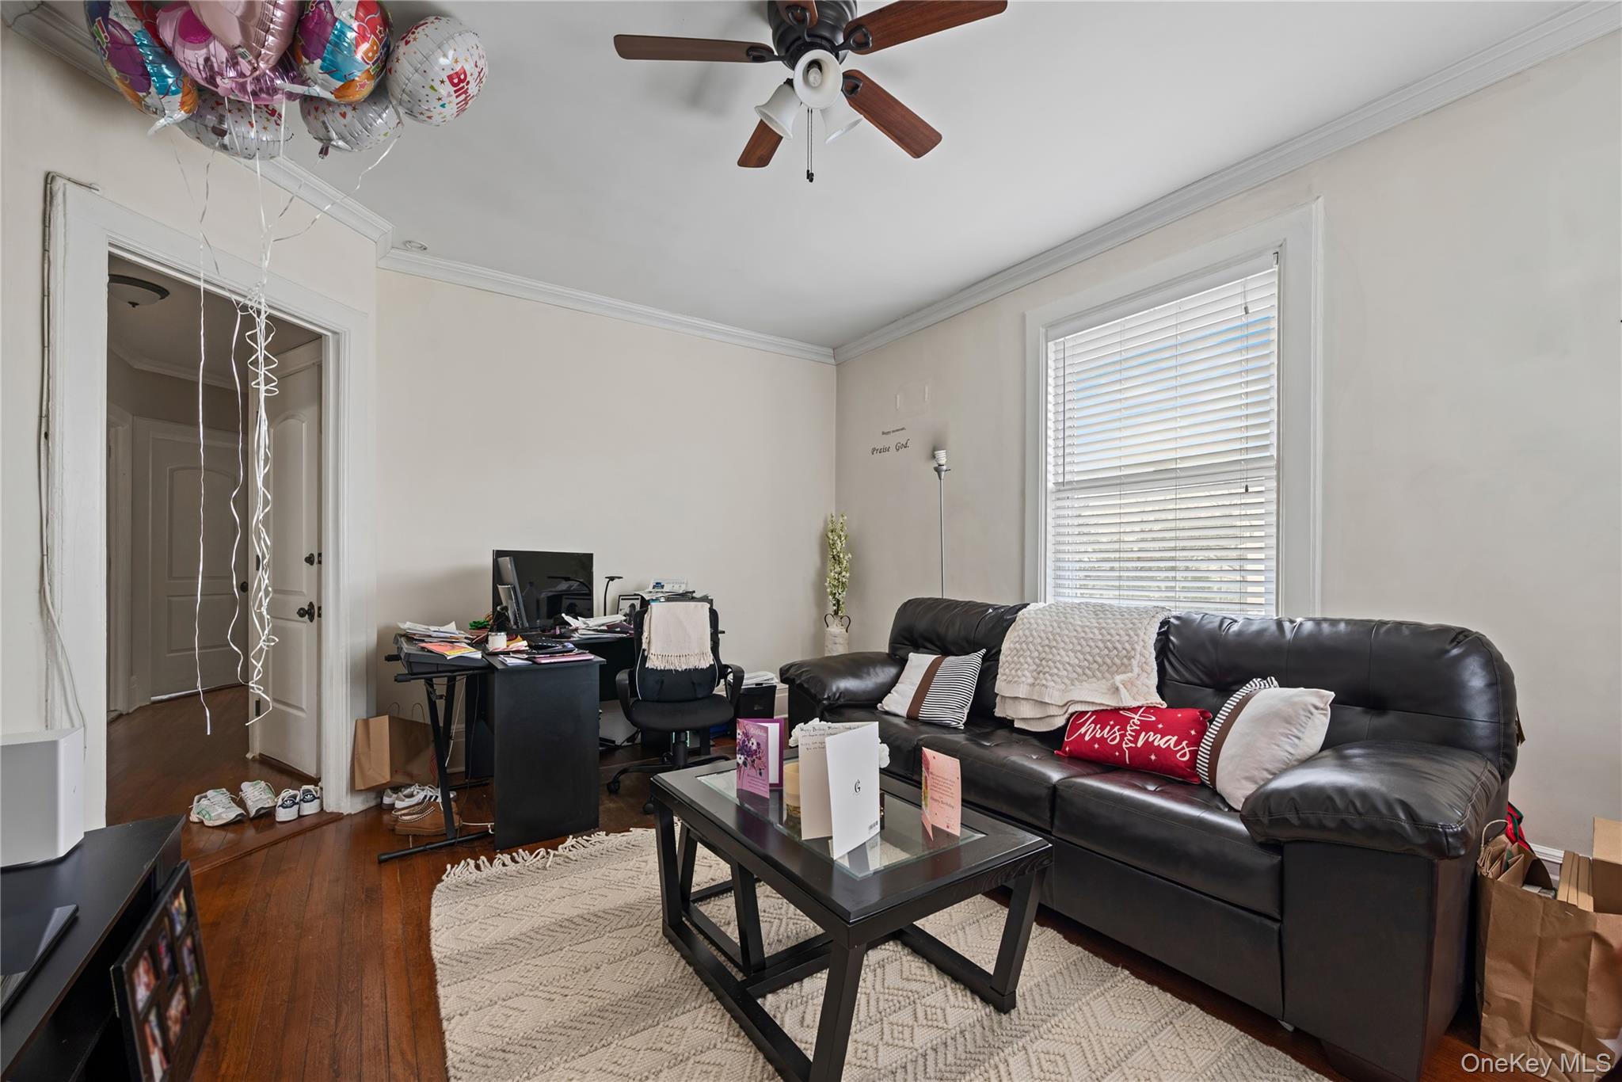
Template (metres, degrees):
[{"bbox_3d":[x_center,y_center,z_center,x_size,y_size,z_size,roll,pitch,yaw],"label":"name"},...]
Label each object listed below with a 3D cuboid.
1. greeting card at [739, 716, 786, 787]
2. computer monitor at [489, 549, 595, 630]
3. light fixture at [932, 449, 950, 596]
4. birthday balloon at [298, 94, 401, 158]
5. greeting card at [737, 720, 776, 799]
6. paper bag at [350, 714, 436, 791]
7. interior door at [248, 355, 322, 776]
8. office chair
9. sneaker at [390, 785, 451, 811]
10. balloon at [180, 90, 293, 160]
[{"bbox_3d":[-0.142,0.603,1.785,0.132,0.200,0.015,0,-2,0],"label":"greeting card"},{"bbox_3d":[-1.300,0.258,3.120,0.140,0.410,0.620,0,-2,22],"label":"computer monitor"},{"bbox_3d":[0.779,0.356,3.700,0.250,1.790,0.250,1,-2,-36],"label":"light fixture"},{"bbox_3d":[-1.432,-1.340,1.960,0.260,0.280,0.180,1,-2,-30],"label":"birthday balloon"},{"bbox_3d":[-0.160,0.603,1.748,0.127,0.200,0.015,-1,-2,38],"label":"greeting card"},{"bbox_3d":[-2.058,1.050,3.118,0.300,0.340,0.160,0,-2,21],"label":"paper bag"},{"bbox_3d":[-2.840,0.160,3.410,0.800,2.100,0.045,-1,-2,32],"label":"interior door"},{"bbox_3d":[-0.675,0.766,3.140,0.620,0.920,0.630,1,-2,-17],"label":"office chair"},{"bbox_3d":[-1.740,1.157,2.860,0.260,0.110,0.100,1,-2,-26],"label":"sneaker"},{"bbox_3d":[-1.773,-1.341,1.950,0.270,0.280,0.180,2,-2,-37],"label":"balloon"}]

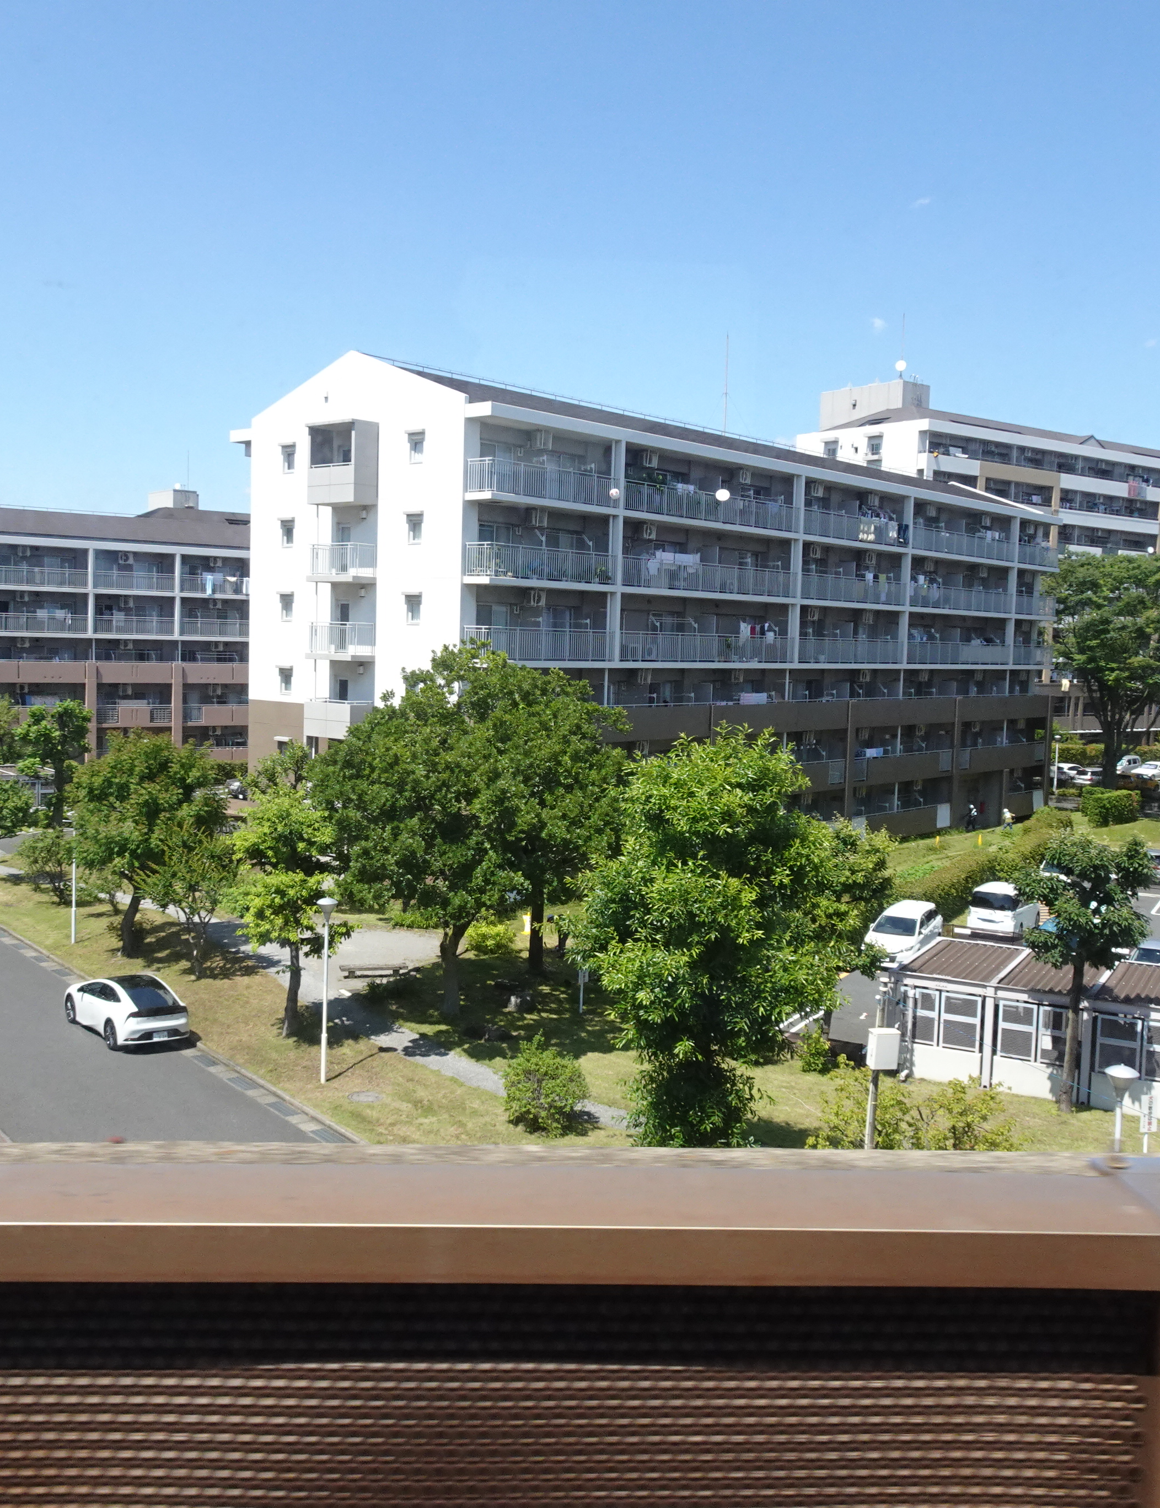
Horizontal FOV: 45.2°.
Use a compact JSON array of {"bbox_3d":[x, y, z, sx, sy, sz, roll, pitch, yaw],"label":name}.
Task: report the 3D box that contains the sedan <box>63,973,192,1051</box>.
[{"bbox_3d":[-11.401,6.227,34.979,1.780,1.430,4.600,-2,6,-39],"label":"sedan"}]

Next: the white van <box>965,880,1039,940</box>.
[{"bbox_3d":[15.609,5.436,50.718,1.700,1.620,4.400,5,6,29],"label":"white van"}]

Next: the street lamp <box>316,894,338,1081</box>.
[{"bbox_3d":[-5.609,5.189,30.731,0.500,4.200,0.500,2,5,0],"label":"street lamp"}]

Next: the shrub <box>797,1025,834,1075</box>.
[{"bbox_3d":[5.470,6.879,32.500,0.870,1.130,0.850,2,5,0],"label":"shrub"}]

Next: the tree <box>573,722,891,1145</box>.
[{"bbox_3d":[2.499,3.867,23.684,5.100,8.400,4.900,2,5,0],"label":"tree"}]

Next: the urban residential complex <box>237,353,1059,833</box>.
[{"bbox_3d":[6.930,-6.084,69.842,14.500,19.650,48.220,6,7,41],"label":"urban residential complex"}]

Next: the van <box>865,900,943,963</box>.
[{"bbox_3d":[10.601,5.784,45.393,1.700,1.500,4.300,4,5,26],"label":"van"}]

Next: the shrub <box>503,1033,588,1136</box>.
[{"bbox_3d":[-0.677,6.663,28.081,1.750,1.950,1.700,2,5,0],"label":"shrub"}]

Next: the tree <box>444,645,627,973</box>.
[{"bbox_3d":[-1.370,1.689,41.463,5.615,9.766,5.615,2,5,-2],"label":"tree"}]

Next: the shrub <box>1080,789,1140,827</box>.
[{"bbox_3d":[30.630,3.048,80.396,2.000,1.800,4.200,6,7,42],"label":"shrub"}]

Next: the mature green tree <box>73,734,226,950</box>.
[{"bbox_3d":[-13.091,2.738,42.212,4.700,6.700,4.700,2,5,0],"label":"mature green tree"}]

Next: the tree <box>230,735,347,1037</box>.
[{"bbox_3d":[-7.087,3.503,34.304,3.200,6.900,3.200,2,5,0],"label":"tree"}]

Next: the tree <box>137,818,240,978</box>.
[{"bbox_3d":[-11.111,4.115,39.754,2.971,4.650,2.971,0,5,-16],"label":"tree"}]

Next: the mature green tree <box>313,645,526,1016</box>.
[{"bbox_3d":[-4.075,2.037,36.314,5.752,9.782,5.752,1,5,-6],"label":"mature green tree"}]

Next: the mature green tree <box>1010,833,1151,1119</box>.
[{"bbox_3d":[10.923,4.842,30.404,3.144,6.069,3.144,3,5,20],"label":"mature green tree"}]

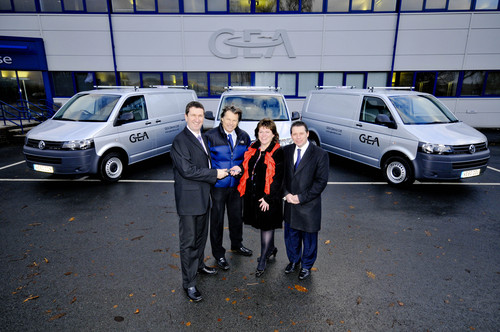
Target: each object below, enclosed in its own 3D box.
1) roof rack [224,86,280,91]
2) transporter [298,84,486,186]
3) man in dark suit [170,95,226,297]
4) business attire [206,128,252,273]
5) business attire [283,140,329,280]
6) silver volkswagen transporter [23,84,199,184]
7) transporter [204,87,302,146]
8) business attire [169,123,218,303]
[{"bbox_3d":[0.048,-2.217,8.407,1.440,0.130,2.300,0,15,-1],"label":"roof rack"},{"bbox_3d":[3.354,-0.998,7.623,2.000,2.060,4.890,-5,16,-20],"label":"transporter"},{"bbox_3d":[-0.481,0.341,2.861,0.560,1.870,0.500,-12,19,-38],"label":"man in dark suit"},{"bbox_3d":[-0.201,0.351,3.318,0.560,1.620,0.460,-3,15,-12],"label":"business attire"},{"bbox_3d":[0.549,0.380,3.098,0.550,1.680,0.400,8,16,26],"label":"business attire"},{"bbox_3d":[-3.264,-1.084,7.877,2.000,2.060,4.890,5,16,19],"label":"silver volkswagen transporter"},{"bbox_3d":[0.059,-1.079,7.895,2.000,2.060,4.890,0,15,-1],"label":"transporter"},{"bbox_3d":[-0.491,0.447,2.889,0.550,1.650,0.480,-12,19,-38],"label":"business attire"}]

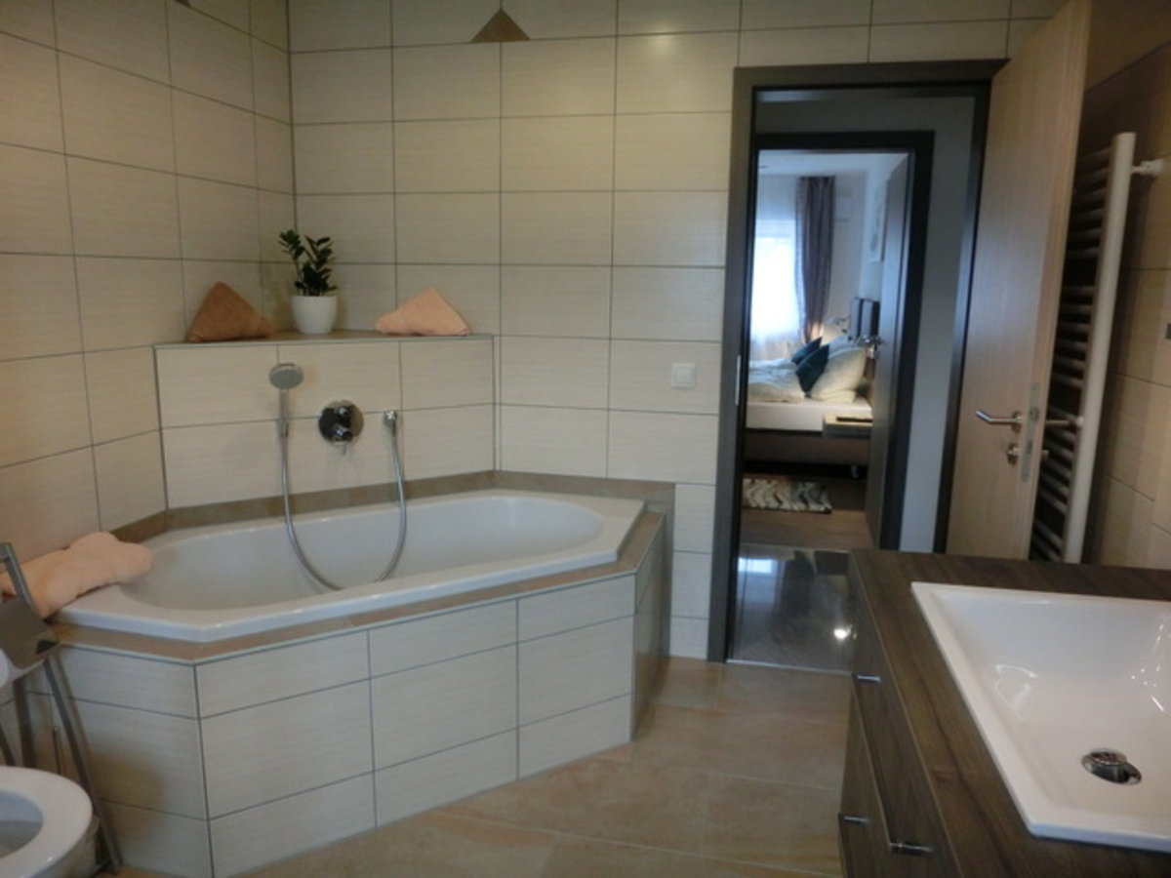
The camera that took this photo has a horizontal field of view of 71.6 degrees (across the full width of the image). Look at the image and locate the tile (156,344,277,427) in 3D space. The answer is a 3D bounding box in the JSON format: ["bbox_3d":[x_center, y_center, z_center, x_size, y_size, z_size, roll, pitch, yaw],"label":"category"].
[{"bbox_3d":[-1.123,-0.166,2.498,0.349,0.243,0.014,-6,13,-31],"label":"tile"}]

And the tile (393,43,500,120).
[{"bbox_3d":[-0.488,-1.251,2.857,0.402,0.249,0.012,4,12,13],"label":"tile"}]

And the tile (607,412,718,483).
[{"bbox_3d":[0.276,0.031,2.928,0.402,0.249,0.012,4,12,13],"label":"tile"}]

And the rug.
[{"bbox_3d":[0.957,0.333,5.444,1.300,0.030,0.770,3,11,12],"label":"rug"}]

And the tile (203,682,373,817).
[{"bbox_3d":[-0.690,0.719,1.905,0.385,0.251,0.014,-6,13,-31],"label":"tile"}]

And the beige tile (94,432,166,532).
[{"bbox_3d":[-1.302,0.117,2.323,0.014,0.250,0.257,3,11,13],"label":"beige tile"}]

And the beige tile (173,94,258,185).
[{"bbox_3d":[-1.178,-0.949,2.589,0.014,0.250,0.403,3,11,13],"label":"beige tile"}]

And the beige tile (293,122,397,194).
[{"bbox_3d":[-0.886,-1.029,2.994,0.402,0.249,0.012,4,12,13],"label":"beige tile"}]

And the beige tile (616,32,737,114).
[{"bbox_3d":[0.299,-1.202,2.682,0.402,0.249,0.012,4,12,13],"label":"beige tile"}]

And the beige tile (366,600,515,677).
[{"bbox_3d":[-0.356,0.506,2.086,0.402,0.124,0.012,-6,13,-31],"label":"beige tile"}]

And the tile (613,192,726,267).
[{"bbox_3d":[0.285,-0.708,2.763,0.387,0.250,0.015,3,11,11],"label":"tile"}]

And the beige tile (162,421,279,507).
[{"bbox_3d":[-1.128,0.077,2.545,0.349,0.250,0.014,-6,13,-31],"label":"beige tile"}]

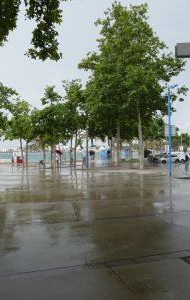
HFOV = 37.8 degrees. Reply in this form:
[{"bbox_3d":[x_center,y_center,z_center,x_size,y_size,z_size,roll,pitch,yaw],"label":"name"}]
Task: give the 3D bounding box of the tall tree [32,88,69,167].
[{"bbox_3d":[-4.832,-2.527,30.800,4.400,9.052,4.400,-1,-1,0],"label":"tall tree"}]

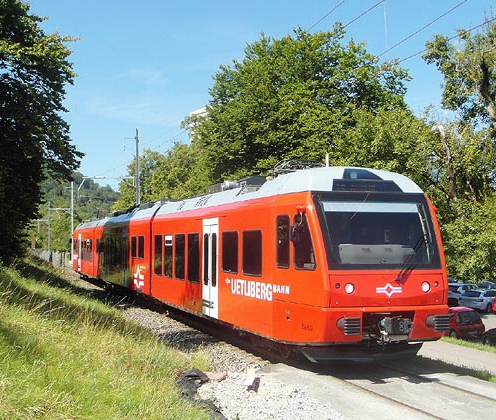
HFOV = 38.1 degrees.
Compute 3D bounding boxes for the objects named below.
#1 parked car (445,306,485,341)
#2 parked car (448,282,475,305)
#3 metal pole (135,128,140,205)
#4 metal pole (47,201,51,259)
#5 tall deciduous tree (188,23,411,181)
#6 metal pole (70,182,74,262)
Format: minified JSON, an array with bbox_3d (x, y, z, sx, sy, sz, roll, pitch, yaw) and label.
[{"bbox_3d":[9.246,5.100,33.000,1.600,1.400,3.750,0,-3,-14],"label":"parked car"},{"bbox_3d":[15.046,5.679,49.400,4.500,1.660,1.830,2,-4,-45],"label":"parked car"},{"bbox_3d":[-7.513,-0.435,49.000,0.200,10.250,0.200,1,-3,-19],"label":"metal pole"},{"bbox_3d":[-34.206,3.485,124.000,0.200,9.700,0.200,1,-3,-19],"label":"metal pole"},{"bbox_3d":[3.230,-2.883,45.000,13.800,17.700,13.300,1,-3,-19],"label":"tall deciduous tree"},{"bbox_3d":[-21.552,1.590,88.000,0.200,9.900,0.200,1,-3,-19],"label":"metal pole"}]

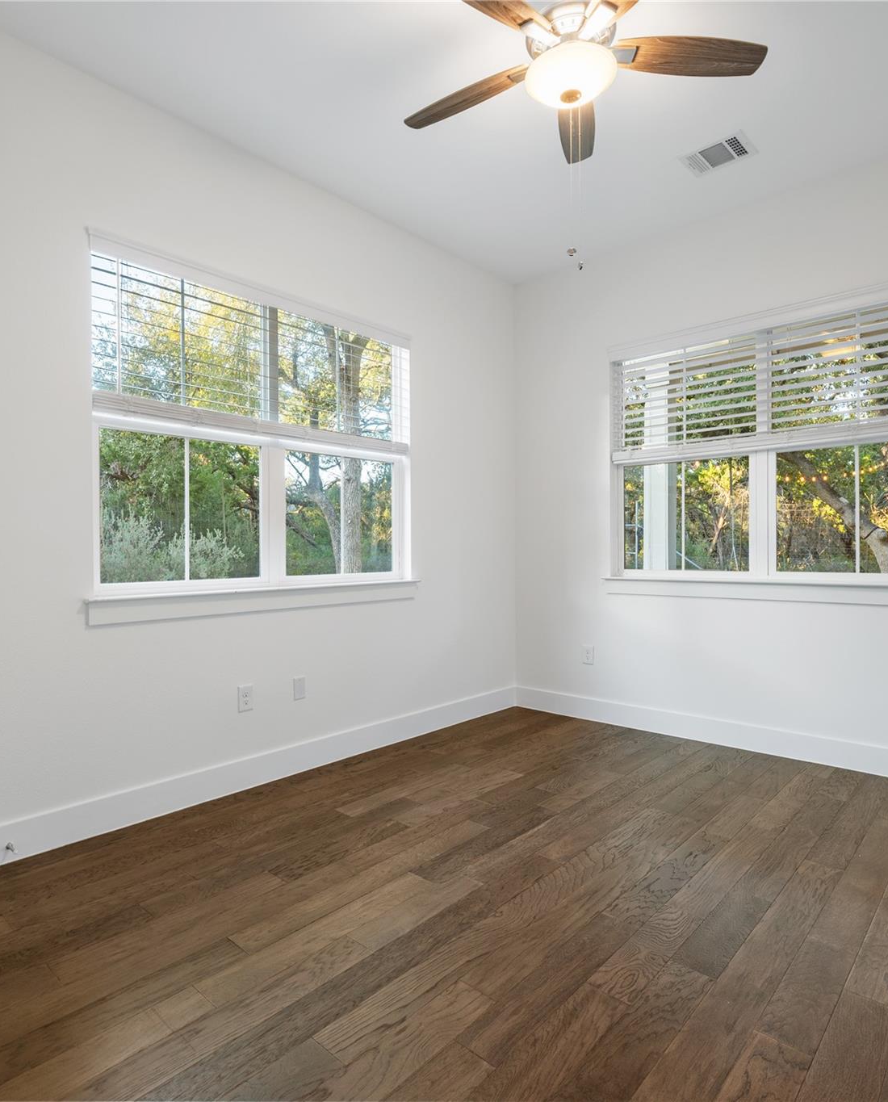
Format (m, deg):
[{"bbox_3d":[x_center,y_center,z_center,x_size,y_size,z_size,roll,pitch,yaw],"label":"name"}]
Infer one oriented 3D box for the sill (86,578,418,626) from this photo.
[{"bbox_3d":[-0.812,0.240,3.292,0.105,0.113,1.869,0,0,43],"label":"sill"}]

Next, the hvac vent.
[{"bbox_3d":[1.332,-1.912,3.125,0.288,0.028,0.237,0,0,43],"label":"hvac vent"}]

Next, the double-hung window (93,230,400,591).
[{"bbox_3d":[-0.851,-0.554,3.302,0.110,1.468,1.804,0,0,43],"label":"double-hung window"}]

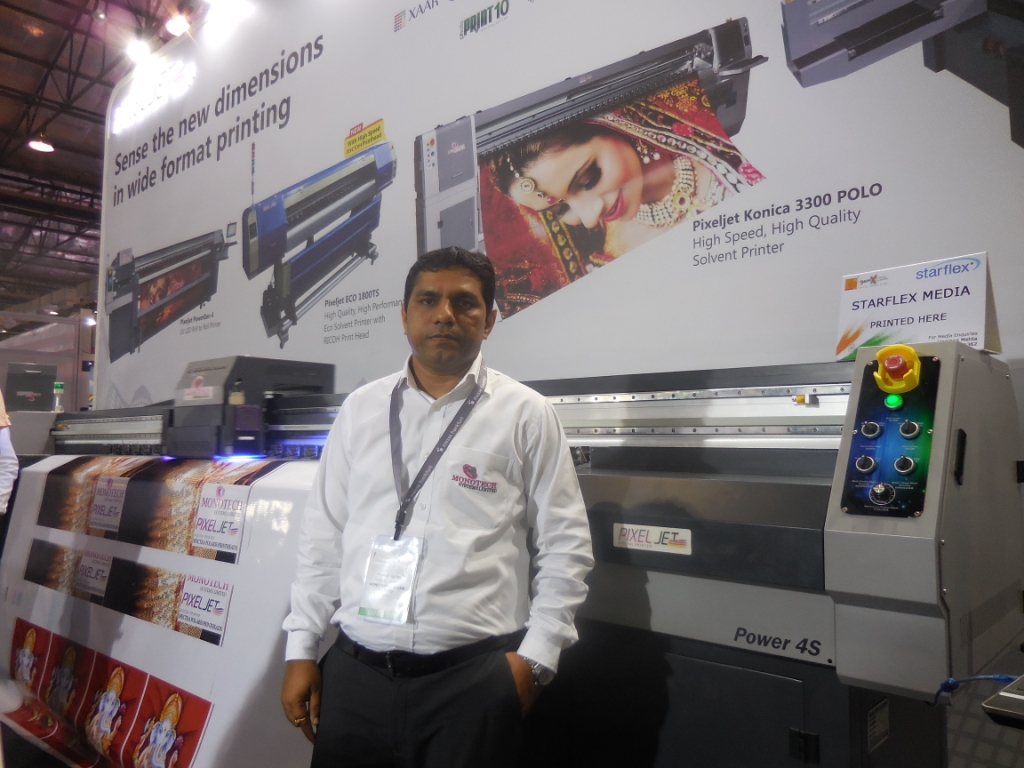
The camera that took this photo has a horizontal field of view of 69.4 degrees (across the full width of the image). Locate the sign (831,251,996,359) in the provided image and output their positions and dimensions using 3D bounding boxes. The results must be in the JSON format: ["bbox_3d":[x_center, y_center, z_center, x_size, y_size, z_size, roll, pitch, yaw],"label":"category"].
[{"bbox_3d":[0.875,-0.159,1.615,0.111,0.204,0.297,4,-5,-42],"label":"sign"}]

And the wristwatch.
[{"bbox_3d":[0.047,0.534,1.385,0.055,0.042,0.065,14,-20,36],"label":"wristwatch"}]

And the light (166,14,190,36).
[{"bbox_3d":[-2.255,-2.424,5.000,0.160,0.130,0.120,-3,-5,41],"label":"light"}]

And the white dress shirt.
[{"bbox_3d":[-0.143,0.246,1.440,0.590,0.600,0.290,-1,-4,14],"label":"white dress shirt"}]

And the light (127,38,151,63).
[{"bbox_3d":[-2.702,-2.413,5.350,0.160,0.130,0.120,-3,-5,41],"label":"light"}]

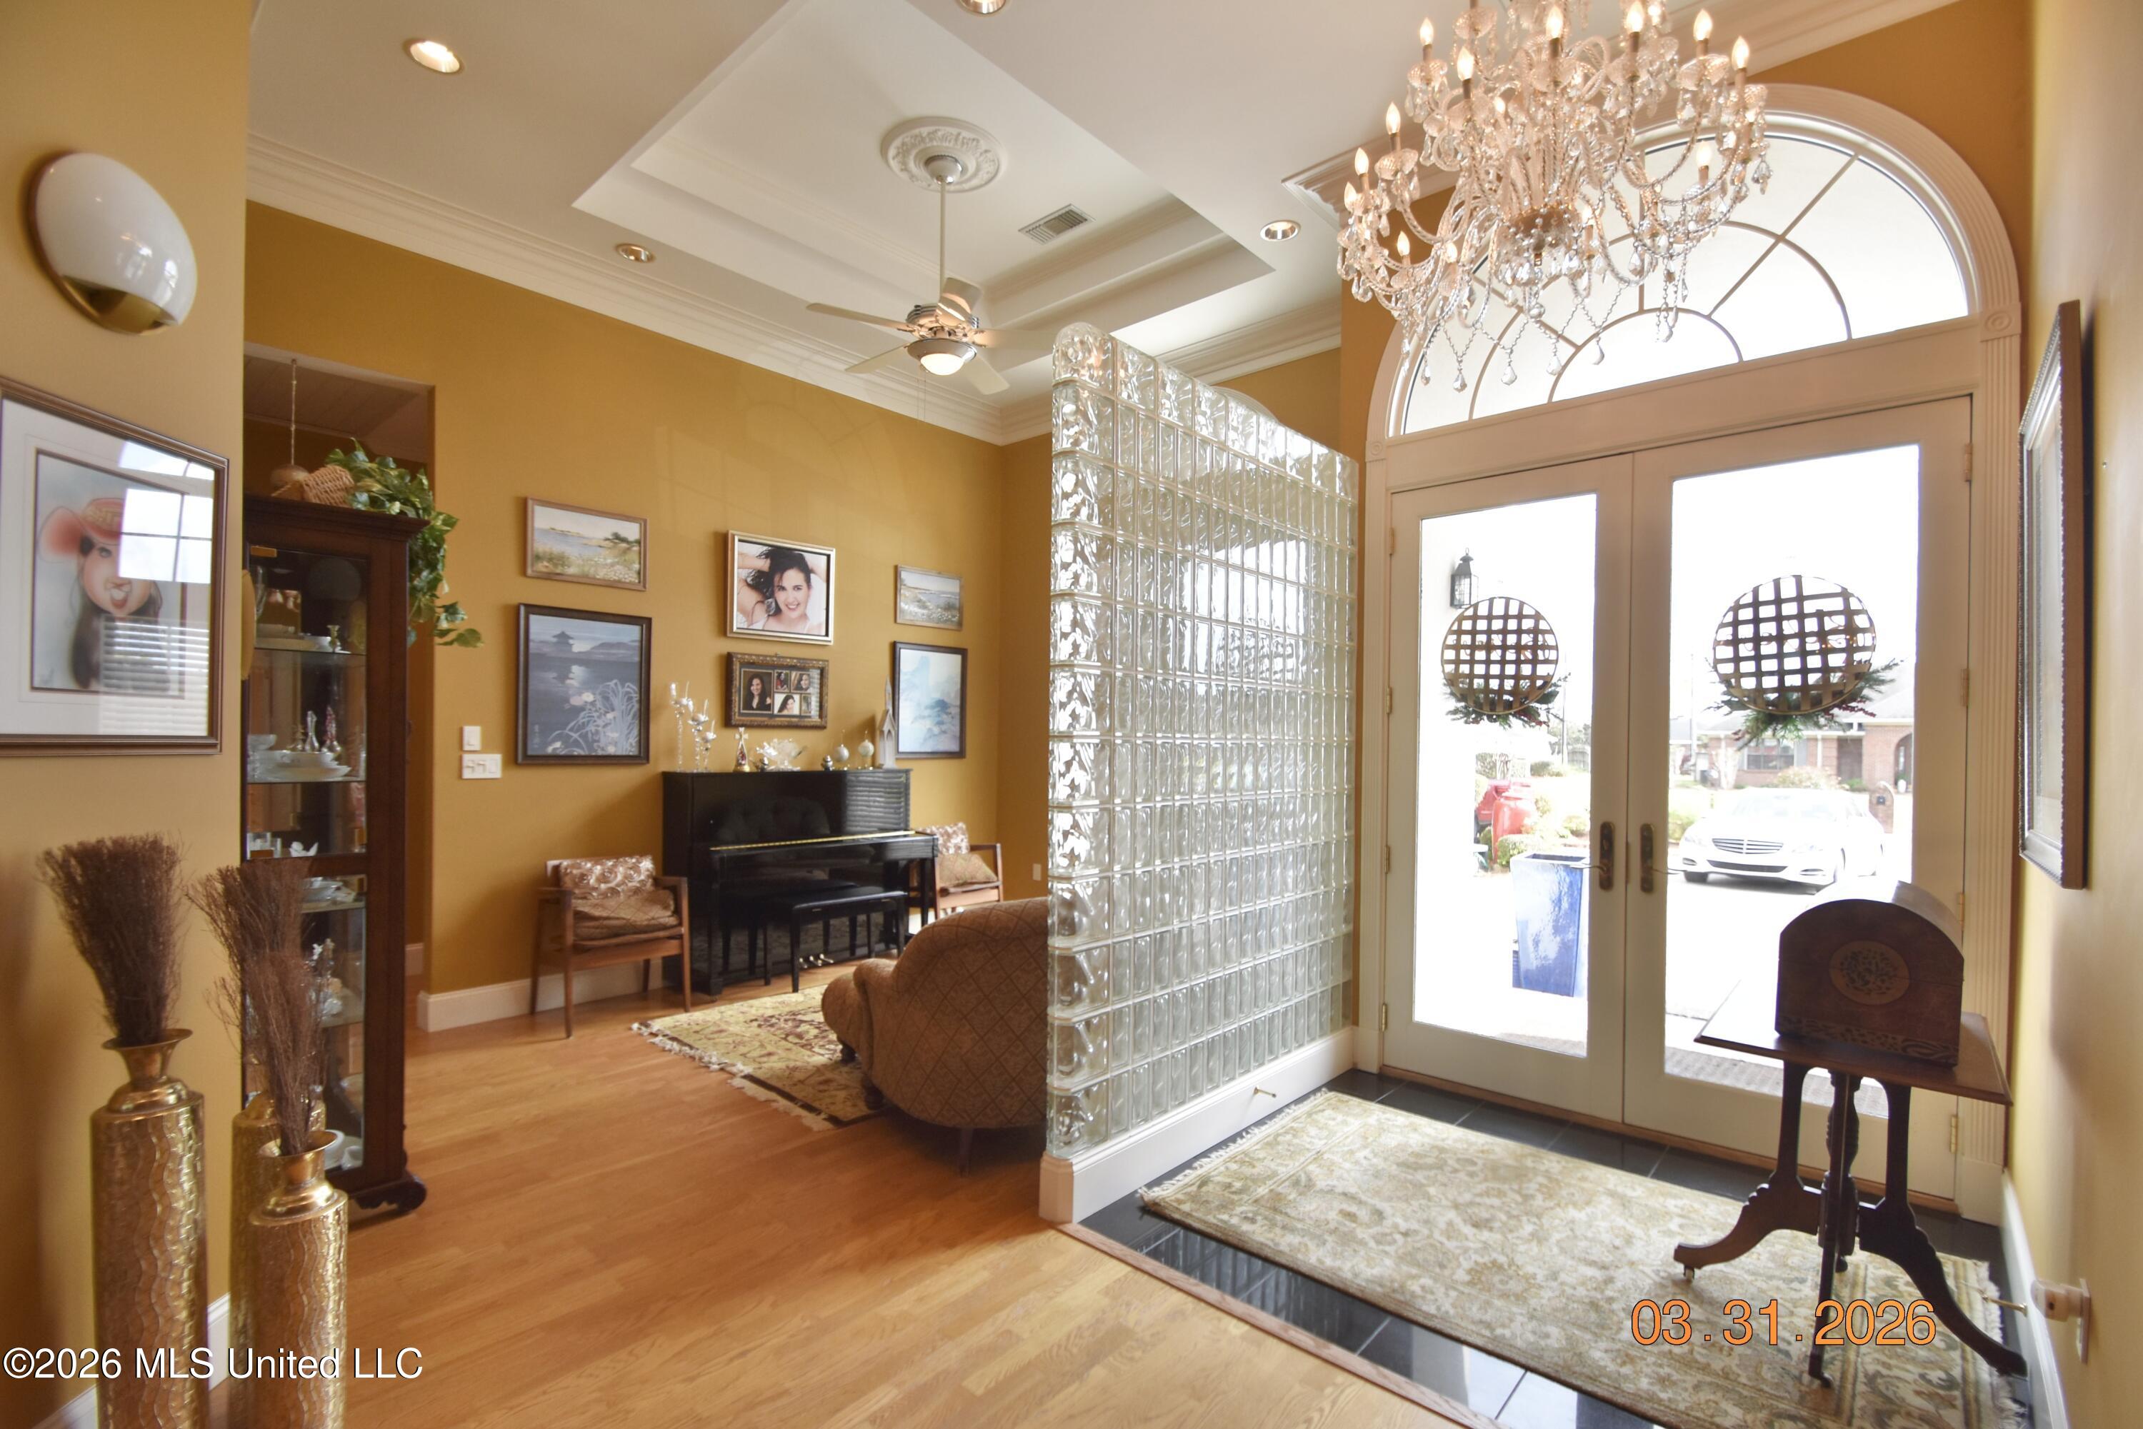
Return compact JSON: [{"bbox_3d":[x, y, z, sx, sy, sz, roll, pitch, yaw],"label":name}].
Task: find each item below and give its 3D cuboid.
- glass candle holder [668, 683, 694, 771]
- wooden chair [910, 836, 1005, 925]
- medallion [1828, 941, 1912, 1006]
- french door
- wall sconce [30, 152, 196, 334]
[{"bbox_3d":[-2.195,0.073,5.022,0.135,0.485,0.135,2,-2,-44],"label":"glass candle holder"},{"bbox_3d":[-0.826,1.117,5.798,0.540,0.750,0.580,1,-1,43],"label":"wooden chair"},{"bbox_3d":[1.796,0.584,2.009,0.137,0.142,0.012,0,-1,41],"label":"medallion"},{"bbox_3d":[2.028,0.266,3.252,1.733,2.420,0.050,0,-1,40],"label":"french door"},{"bbox_3d":[-1.719,-0.858,1.650,0.095,0.305,0.285,1,-1,-1],"label":"wall sconce"}]

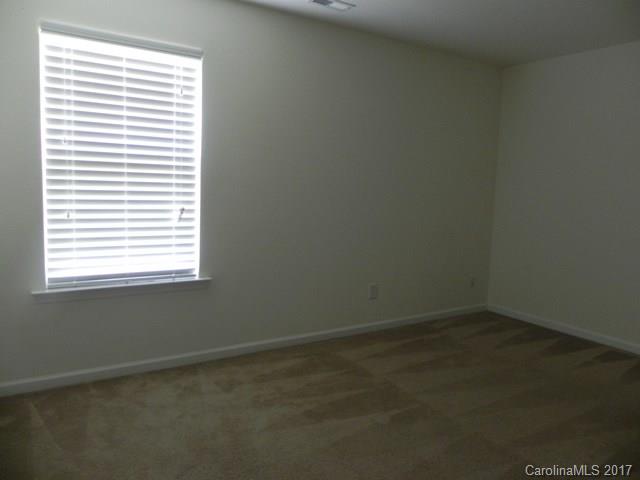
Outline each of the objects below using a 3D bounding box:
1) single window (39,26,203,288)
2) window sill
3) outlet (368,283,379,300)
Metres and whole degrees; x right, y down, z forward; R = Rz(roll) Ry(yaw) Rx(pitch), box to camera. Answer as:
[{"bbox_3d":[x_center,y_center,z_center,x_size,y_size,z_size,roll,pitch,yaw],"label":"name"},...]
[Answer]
[{"bbox_3d":[-1.182,-0.470,2.971,0.902,1.491,0.065,-2,8,-33],"label":"single window"},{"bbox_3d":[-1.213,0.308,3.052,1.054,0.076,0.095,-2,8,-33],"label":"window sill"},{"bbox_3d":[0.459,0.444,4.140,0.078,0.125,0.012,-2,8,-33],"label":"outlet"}]

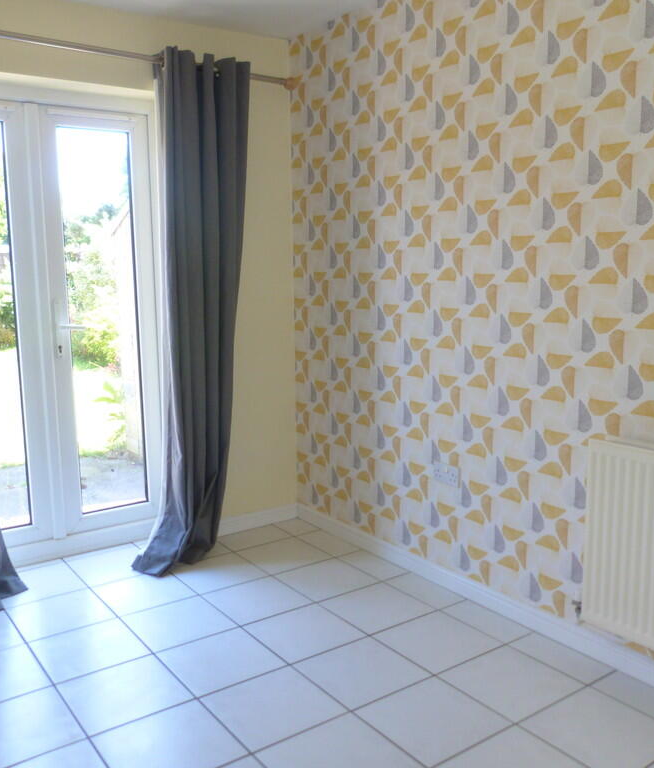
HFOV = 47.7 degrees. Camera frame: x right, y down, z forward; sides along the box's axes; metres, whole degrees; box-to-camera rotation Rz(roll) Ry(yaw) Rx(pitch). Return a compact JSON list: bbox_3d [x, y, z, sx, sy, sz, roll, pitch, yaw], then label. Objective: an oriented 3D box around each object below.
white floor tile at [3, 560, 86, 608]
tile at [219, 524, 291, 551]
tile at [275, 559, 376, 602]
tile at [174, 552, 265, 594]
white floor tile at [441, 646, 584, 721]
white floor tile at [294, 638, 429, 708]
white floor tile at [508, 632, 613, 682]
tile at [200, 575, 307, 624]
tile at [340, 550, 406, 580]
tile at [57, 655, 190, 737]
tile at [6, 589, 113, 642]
[{"bbox_3d":[-1.209,0.843,3.093,0.329,0.010,0.345,-6,10,-35],"label":"white floor tile"},{"bbox_3d":[-0.365,0.765,3.643,0.332,0.010,0.221,-6,10,-35],"label":"tile"},{"bbox_3d":[-0.006,0.832,3.148,0.332,0.010,0.332,-6,10,-35],"label":"tile"},{"bbox_3d":[-0.474,0.826,3.225,0.332,0.010,0.332,-6,10,-35],"label":"tile"},{"bbox_3d":[0.582,0.950,2.353,0.334,0.012,0.334,-6,10,-35],"label":"white floor tile"},{"bbox_3d":[0.110,0.930,2.397,0.329,0.010,0.329,-6,10,-35],"label":"white floor tile"},{"bbox_3d":[0.778,0.921,2.479,0.151,0.010,0.332,-6,10,-35],"label":"white floor tile"},{"bbox_3d":[-0.281,0.870,2.974,0.334,0.012,0.334,-6,10,-35],"label":"tile"},{"bbox_3d":[0.192,0.810,3.289,0.151,0.010,0.332,-6,10,-35],"label":"tile"},{"bbox_3d":[-0.628,0.961,2.300,0.332,0.010,0.332,-6,10,-35],"label":"tile"},{"bbox_3d":[-1.010,0.880,2.818,0.329,0.010,0.329,-6,10,-35],"label":"tile"}]

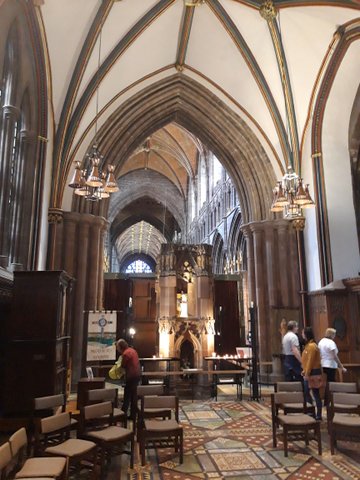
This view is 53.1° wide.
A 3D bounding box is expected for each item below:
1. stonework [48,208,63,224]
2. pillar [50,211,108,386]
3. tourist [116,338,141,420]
[{"bbox_3d":[-3.340,-0.615,9.731,0.328,0.389,0.328,1,-11,-6],"label":"stonework"},{"bbox_3d":[-2.765,1.633,10.004,1.400,4.700,1.400,2,-12,-8],"label":"pillar"},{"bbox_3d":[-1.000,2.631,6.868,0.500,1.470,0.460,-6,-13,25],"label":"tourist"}]

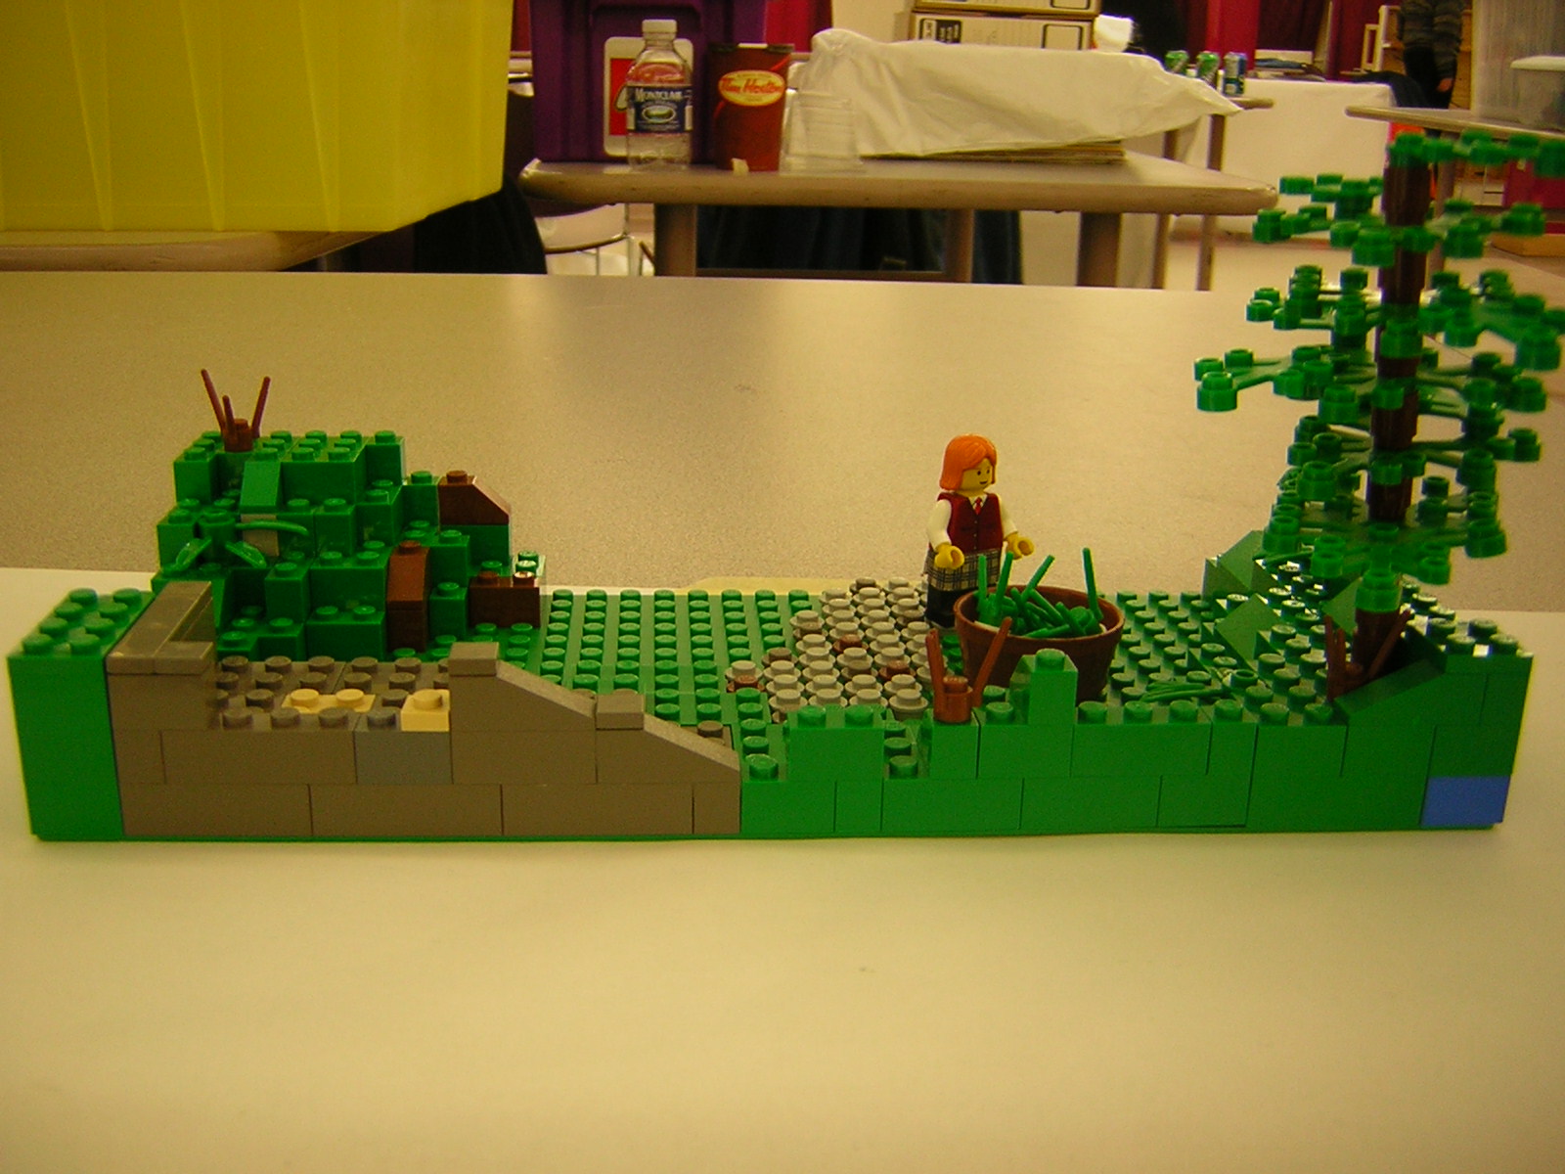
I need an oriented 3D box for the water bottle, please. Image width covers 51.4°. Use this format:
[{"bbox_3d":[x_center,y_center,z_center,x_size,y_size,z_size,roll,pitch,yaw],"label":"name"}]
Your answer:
[{"bbox_3d":[-0.126,-0.500,1.652,0.067,0.144,0.067,0,18,-4],"label":"water bottle"}]

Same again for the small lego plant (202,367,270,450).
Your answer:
[{"bbox_3d":[-0.121,-0.039,0.360,0.015,0.018,0.015,0,18,-5],"label":"small lego plant"}]

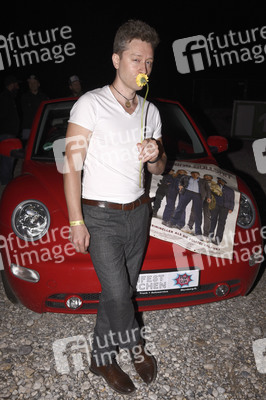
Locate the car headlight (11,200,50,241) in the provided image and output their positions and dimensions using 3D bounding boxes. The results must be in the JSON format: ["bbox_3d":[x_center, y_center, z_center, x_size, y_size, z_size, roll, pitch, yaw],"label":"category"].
[{"bbox_3d":[-0.591,0.115,2.485,0.235,0.240,0.120,0,1,2],"label":"car headlight"}]

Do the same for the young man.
[{"bbox_3d":[-0.087,0.050,2.045,0.480,1.750,0.420,-4,14,-18],"label":"young man"}]

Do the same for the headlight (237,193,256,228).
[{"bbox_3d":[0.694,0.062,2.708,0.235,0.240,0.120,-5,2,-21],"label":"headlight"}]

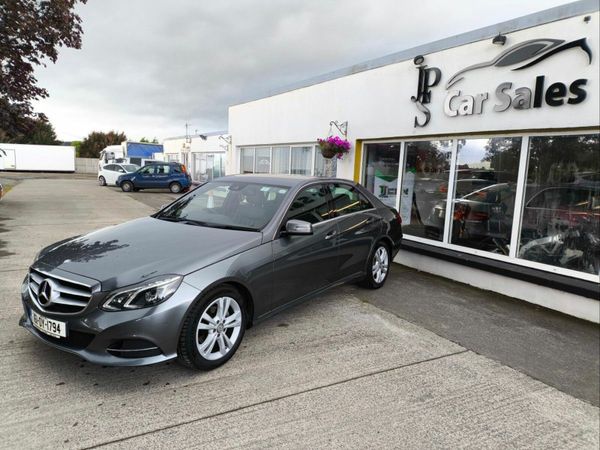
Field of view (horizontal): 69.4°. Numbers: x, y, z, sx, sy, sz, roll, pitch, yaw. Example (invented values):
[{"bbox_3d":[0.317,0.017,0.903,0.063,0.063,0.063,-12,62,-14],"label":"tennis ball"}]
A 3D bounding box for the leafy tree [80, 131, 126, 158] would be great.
[{"bbox_3d":[-25.073,-9.369,55.012,6.100,5.165,6.100,-1,8,-24],"label":"leafy tree"}]

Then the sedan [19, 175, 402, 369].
[{"bbox_3d":[-0.402,0.134,4.963,1.900,1.460,4.880,7,9,34],"label":"sedan"}]

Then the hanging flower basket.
[{"bbox_3d":[0.624,-1.447,8.106,0.560,0.420,0.580,2,8,0],"label":"hanging flower basket"}]

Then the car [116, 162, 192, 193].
[{"bbox_3d":[-7.524,-2.491,22.539,3.760,1.490,1.660,1,8,-10],"label":"car"}]

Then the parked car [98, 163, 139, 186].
[{"bbox_3d":[-10.580,-3.094,26.879,3.980,1.460,1.730,6,8,24],"label":"parked car"}]

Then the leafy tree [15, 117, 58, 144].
[{"bbox_3d":[-35.365,-11.002,57.863,6.300,6.843,6.300,-2,9,-31],"label":"leafy tree"}]

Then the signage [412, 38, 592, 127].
[{"bbox_3d":[2.385,-1.813,5.700,0.080,0.930,2.610,-2,9,-31],"label":"signage"}]

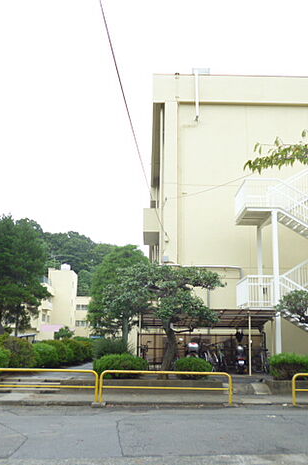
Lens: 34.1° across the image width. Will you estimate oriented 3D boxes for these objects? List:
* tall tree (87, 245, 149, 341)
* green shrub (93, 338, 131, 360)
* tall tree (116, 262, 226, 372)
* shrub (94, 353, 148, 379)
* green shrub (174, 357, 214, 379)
[{"bbox_3d":[-2.006,3.817,28.338,3.700,6.700,3.600,1,-12,0],"label":"tall tree"},{"bbox_3d":[-2.310,6.390,27.255,2.150,1.200,2.000,1,-12,0],"label":"green shrub"},{"bbox_3d":[0.487,2.551,14.800,3.200,3.400,2.800,1,-12,0],"label":"tall tree"},{"bbox_3d":[-0.989,3.881,14.808,1.620,0.760,1.350,1,-12,0],"label":"shrub"},{"bbox_3d":[1.165,3.969,14.796,1.120,0.650,1.050,1,-12,0],"label":"green shrub"}]

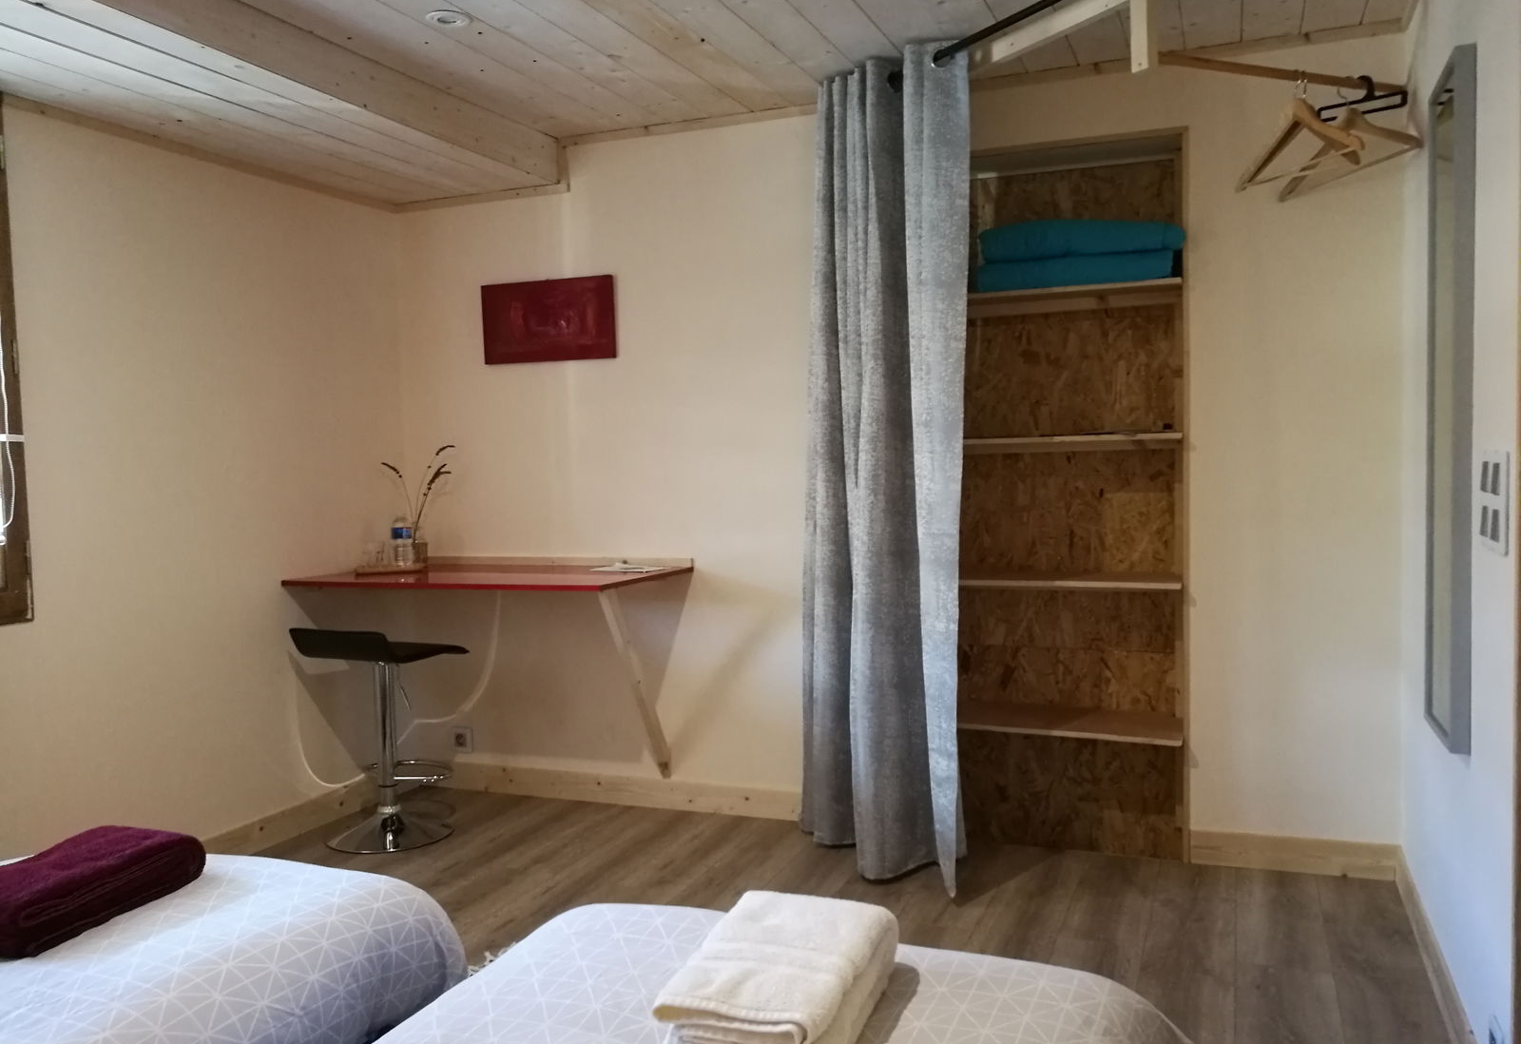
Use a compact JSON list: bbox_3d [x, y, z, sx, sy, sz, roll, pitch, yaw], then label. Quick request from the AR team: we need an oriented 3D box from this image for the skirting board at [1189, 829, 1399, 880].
[{"bbox_3d":[1.387,0.866,3.096,0.493,0.093,0.020,0,3,22],"label":"skirting board"}]

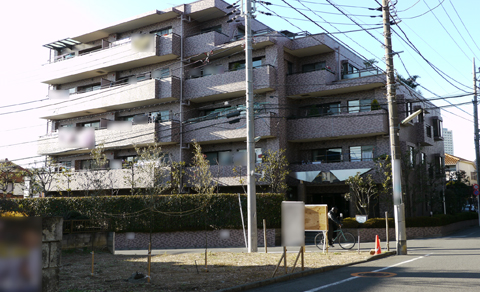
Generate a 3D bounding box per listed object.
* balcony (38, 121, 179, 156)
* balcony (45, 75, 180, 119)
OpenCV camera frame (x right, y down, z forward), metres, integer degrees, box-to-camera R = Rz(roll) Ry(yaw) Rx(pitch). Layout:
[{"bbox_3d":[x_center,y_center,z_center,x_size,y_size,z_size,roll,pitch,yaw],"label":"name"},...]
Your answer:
[{"bbox_3d":[-9.406,-0.342,34.842,12.300,1.300,1.600,-5,-9,31],"label":"balcony"},{"bbox_3d":[-9.684,-3.279,36.130,13.350,1.400,1.350,-5,-8,34],"label":"balcony"}]

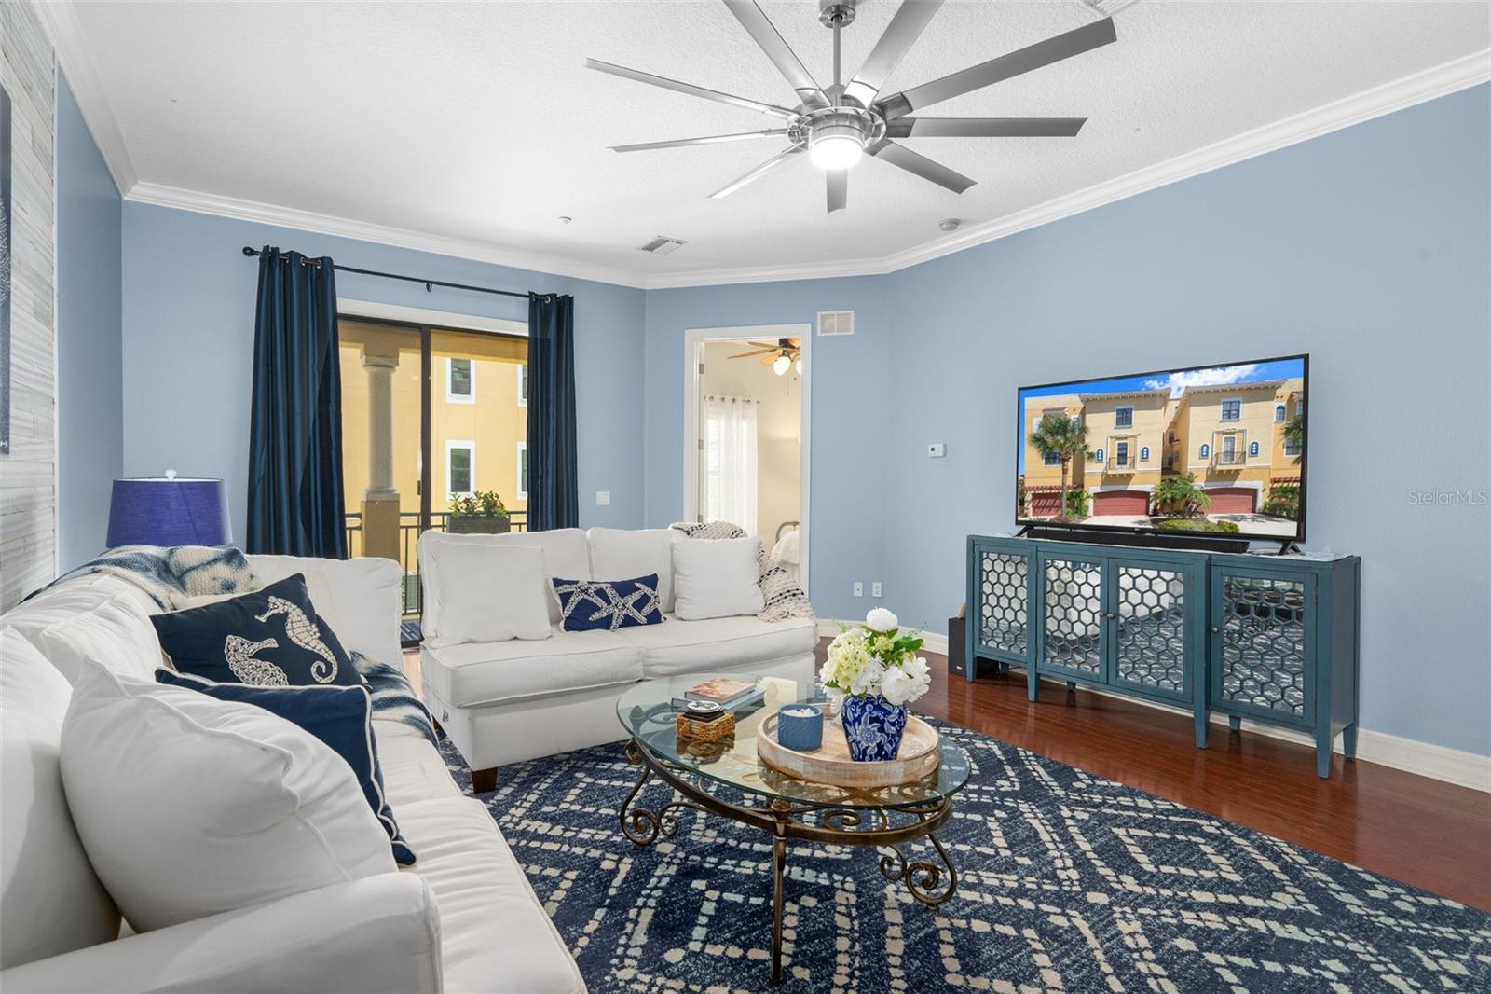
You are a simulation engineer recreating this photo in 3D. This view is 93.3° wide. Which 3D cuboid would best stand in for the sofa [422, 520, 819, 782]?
[{"bbox_3d":[-0.640,0.686,3.745,1.841,0.993,1.012,-1,1,-35],"label":"sofa"}]

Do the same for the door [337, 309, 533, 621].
[{"bbox_3d":[-2.327,-0.046,5.123,1.834,2.385,0.101,-1,1,-35],"label":"door"}]

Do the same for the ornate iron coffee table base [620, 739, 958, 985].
[{"bbox_3d":[0.094,0.977,2.276,0.784,0.481,1.246,-1,1,-35],"label":"ornate iron coffee table base"}]

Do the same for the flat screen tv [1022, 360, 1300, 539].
[{"bbox_3d":[2.127,-0.231,3.785,0.076,0.849,1.467,-1,1,-35],"label":"flat screen tv"}]

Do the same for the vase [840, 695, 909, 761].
[{"bbox_3d":[0.345,0.613,1.885,0.187,0.195,0.187,0,1,0],"label":"vase"}]

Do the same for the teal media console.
[{"bbox_3d":[2.100,0.724,3.844,0.411,0.936,1.846,-1,1,-35],"label":"teal media console"}]

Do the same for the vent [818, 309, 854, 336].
[{"bbox_3d":[0.728,-1.400,5.671,0.291,0.190,0.020,1,1,14],"label":"vent"}]

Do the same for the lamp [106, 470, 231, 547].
[{"bbox_3d":[-2.487,0.236,3.051,0.420,0.700,0.420,-1,1,-35],"label":"lamp"}]

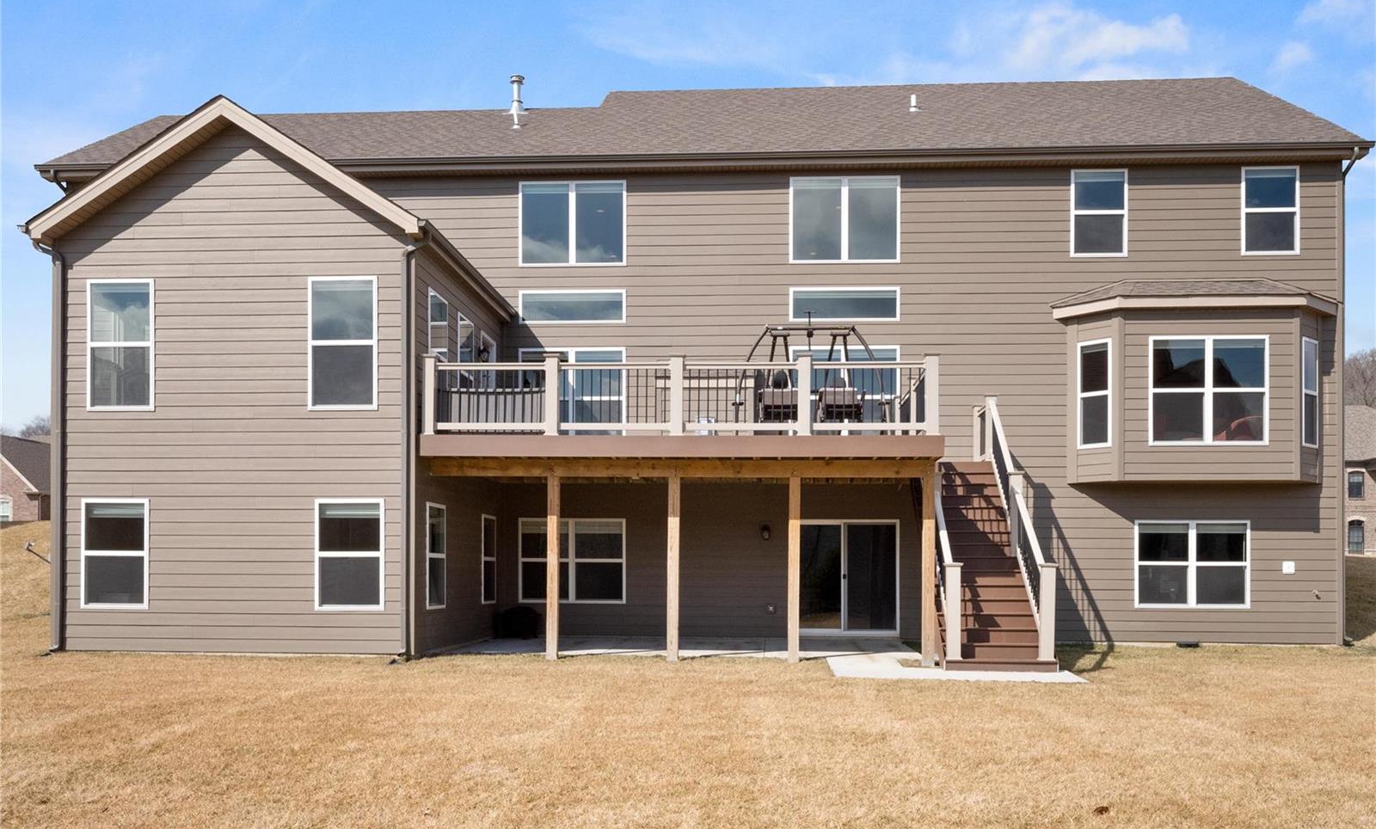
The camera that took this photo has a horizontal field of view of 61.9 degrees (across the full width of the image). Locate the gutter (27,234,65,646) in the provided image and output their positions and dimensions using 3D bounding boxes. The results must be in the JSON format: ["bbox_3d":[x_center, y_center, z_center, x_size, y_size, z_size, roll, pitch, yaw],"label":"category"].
[{"bbox_3d":[-8.852,0.416,15.850,0.450,5.770,0.200,0,-2,4],"label":"gutter"}]

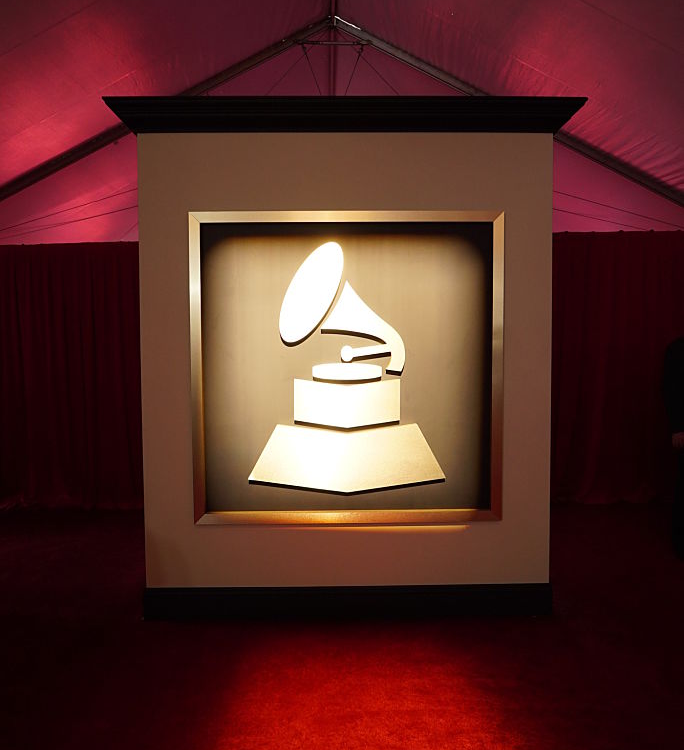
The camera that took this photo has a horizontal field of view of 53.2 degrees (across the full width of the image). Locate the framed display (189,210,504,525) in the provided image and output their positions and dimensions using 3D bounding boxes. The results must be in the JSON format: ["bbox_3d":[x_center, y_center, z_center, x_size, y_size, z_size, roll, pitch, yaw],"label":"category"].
[{"bbox_3d":[0.030,-0.036,3.661,1.537,1.531,0.090,0,3,-1],"label":"framed display"}]

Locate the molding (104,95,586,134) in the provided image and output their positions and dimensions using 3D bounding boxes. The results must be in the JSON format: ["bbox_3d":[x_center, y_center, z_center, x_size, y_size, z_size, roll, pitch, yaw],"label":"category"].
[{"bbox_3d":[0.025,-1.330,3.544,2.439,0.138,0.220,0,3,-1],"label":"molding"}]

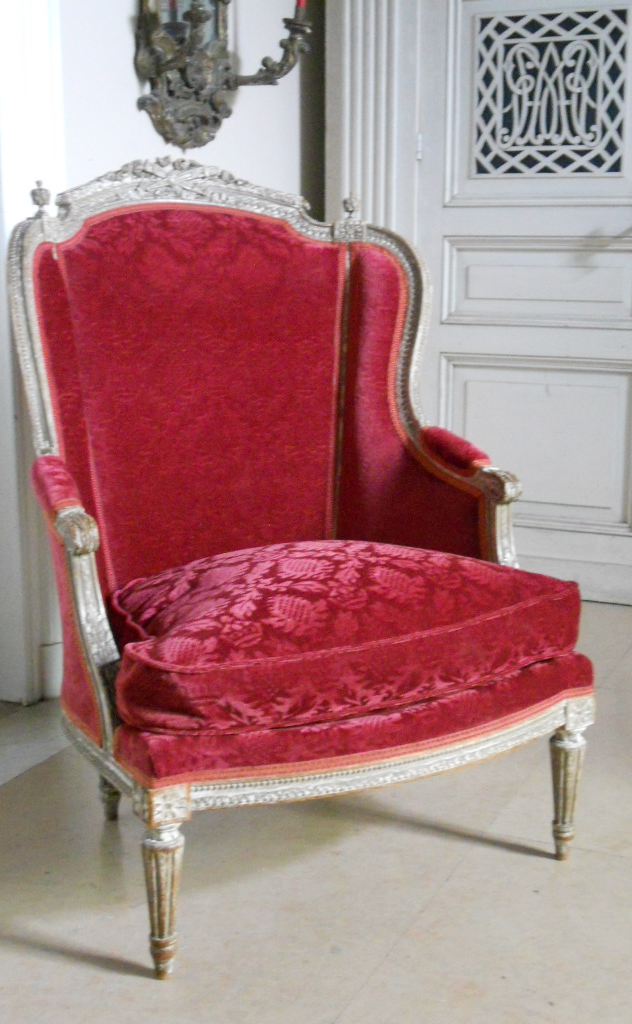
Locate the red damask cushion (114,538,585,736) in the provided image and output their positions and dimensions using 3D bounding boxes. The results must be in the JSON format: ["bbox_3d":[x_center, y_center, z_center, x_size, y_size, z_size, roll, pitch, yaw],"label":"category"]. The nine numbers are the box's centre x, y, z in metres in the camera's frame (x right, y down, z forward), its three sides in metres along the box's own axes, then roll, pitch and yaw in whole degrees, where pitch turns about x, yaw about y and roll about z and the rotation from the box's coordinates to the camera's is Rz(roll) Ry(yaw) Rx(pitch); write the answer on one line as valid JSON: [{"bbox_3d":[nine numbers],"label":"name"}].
[{"bbox_3d":[-0.006,0.138,2.058,0.773,0.173,0.495,-7,13,-30],"label":"red damask cushion"}]

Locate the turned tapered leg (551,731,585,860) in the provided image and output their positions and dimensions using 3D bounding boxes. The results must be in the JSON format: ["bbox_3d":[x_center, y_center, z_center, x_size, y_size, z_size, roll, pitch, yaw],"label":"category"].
[{"bbox_3d":[0.395,0.447,2.171,0.057,0.228,0.057,0,11,0],"label":"turned tapered leg"}]

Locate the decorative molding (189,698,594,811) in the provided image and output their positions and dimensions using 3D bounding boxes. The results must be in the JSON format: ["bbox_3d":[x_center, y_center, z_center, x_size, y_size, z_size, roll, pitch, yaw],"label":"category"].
[{"bbox_3d":[0.144,0.347,1.943,0.702,0.049,0.077,-7,13,-30],"label":"decorative molding"}]

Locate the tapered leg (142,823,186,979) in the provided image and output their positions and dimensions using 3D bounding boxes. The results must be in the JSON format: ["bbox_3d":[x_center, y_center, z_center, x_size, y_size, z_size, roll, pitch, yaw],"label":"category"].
[{"bbox_3d":[-0.206,0.516,1.821,0.057,0.228,0.057,0,11,0],"label":"tapered leg"}]

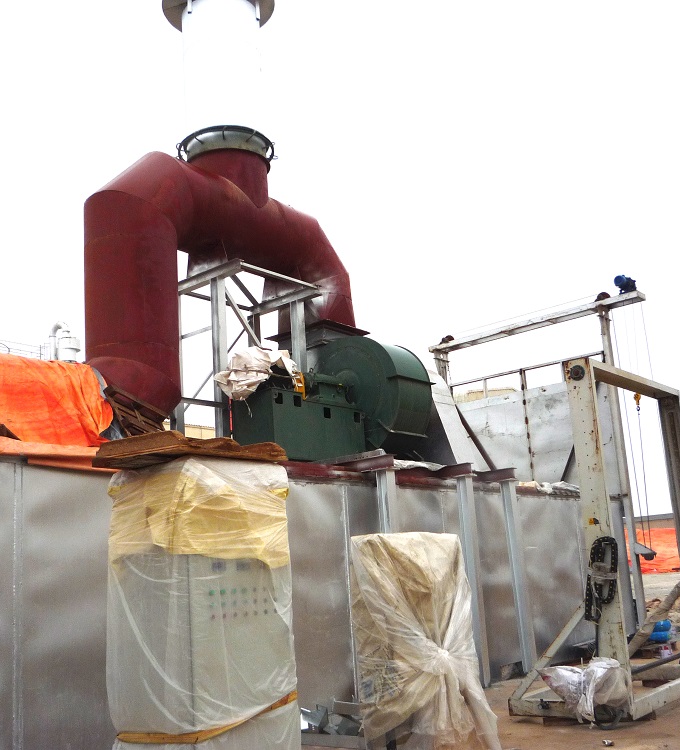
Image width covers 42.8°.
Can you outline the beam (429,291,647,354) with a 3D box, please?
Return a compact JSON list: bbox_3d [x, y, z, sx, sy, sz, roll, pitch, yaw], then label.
[{"bbox_3d":[3.452,-0.867,16.080,4.462,0.130,0.340,-15,-16,42],"label":"beam"}]

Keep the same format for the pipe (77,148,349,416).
[{"bbox_3d":[-1.227,-0.854,10.175,1.000,3.450,4.000,-13,-15,36],"label":"pipe"}]

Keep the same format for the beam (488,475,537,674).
[{"bbox_3d":[2.323,2.584,11.216,0.140,2.461,0.145,-13,-15,36],"label":"beam"}]

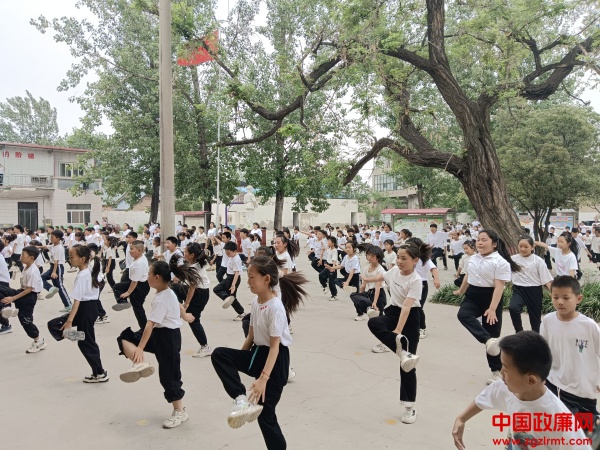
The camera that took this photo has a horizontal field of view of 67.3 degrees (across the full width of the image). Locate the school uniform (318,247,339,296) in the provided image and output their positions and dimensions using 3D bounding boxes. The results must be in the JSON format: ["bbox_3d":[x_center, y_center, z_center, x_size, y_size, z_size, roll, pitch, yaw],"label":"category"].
[{"bbox_3d":[0.575,0.950,9.080,0.400,0.980,0.360,0,0,-32],"label":"school uniform"}]

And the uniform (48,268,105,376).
[{"bbox_3d":[-2.049,0.898,4.150,0.480,1.000,0.360,0,0,-30],"label":"uniform"}]

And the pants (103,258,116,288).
[{"bbox_3d":[-3.963,1.032,9.400,0.360,0.660,0.290,0,0,-30],"label":"pants"}]

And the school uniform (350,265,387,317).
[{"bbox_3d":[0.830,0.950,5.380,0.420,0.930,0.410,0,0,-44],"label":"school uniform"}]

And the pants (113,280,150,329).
[{"bbox_3d":[-1.974,1.002,5.280,0.420,0.670,0.360,-1,2,-23],"label":"pants"}]

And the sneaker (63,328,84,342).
[{"bbox_3d":[-2.120,1.018,4.220,0.220,0.090,0.100,11,12,-41],"label":"sneaker"}]

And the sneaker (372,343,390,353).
[{"bbox_3d":[0.933,1.392,5.100,0.230,0.100,0.088,0,0,-30],"label":"sneaker"}]

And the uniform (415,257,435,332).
[{"bbox_3d":[1.600,0.945,6.030,0.400,0.970,0.400,0,0,-35],"label":"uniform"}]

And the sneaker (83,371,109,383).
[{"bbox_3d":[-1.965,1.458,4.330,0.235,0.095,0.090,0,2,-8],"label":"sneaker"}]

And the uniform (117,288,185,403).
[{"bbox_3d":[-1.134,0.914,3.420,0.470,0.870,0.400,-1,2,-23],"label":"uniform"}]

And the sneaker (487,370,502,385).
[{"bbox_3d":[1.899,1.475,4.400,0.245,0.110,0.095,0,0,-37],"label":"sneaker"}]

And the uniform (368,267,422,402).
[{"bbox_3d":[0.710,0.810,3.350,0.420,1.010,0.380,0,0,-37],"label":"uniform"}]

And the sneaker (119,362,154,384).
[{"bbox_3d":[-1.147,1.037,3.180,0.240,0.090,0.105,-14,31,-13],"label":"sneaker"}]

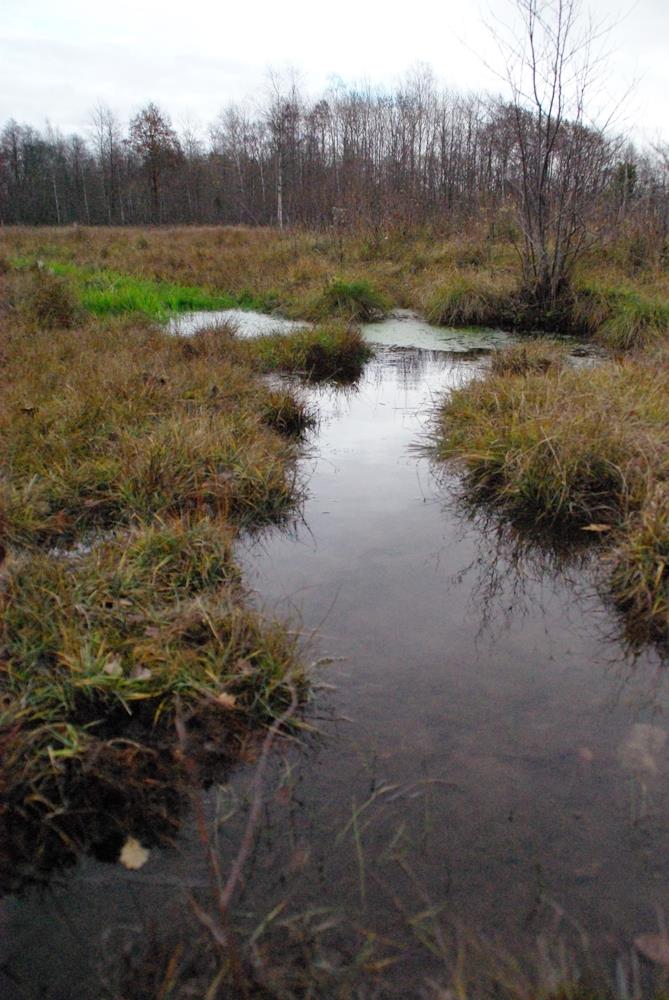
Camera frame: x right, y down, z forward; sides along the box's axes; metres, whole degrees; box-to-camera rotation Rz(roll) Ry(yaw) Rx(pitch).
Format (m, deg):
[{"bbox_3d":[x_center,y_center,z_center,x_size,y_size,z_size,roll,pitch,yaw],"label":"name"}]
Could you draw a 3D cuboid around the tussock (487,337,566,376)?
[{"bbox_3d":[1.768,-1.333,6.878,0.680,0.290,0.550,0,21,0],"label":"tussock"}]

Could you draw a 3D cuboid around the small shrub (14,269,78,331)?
[{"bbox_3d":[-3.329,-2.350,8.737,0.680,0.600,0.650,0,21,0],"label":"small shrub"}]

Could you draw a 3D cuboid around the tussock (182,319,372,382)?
[{"bbox_3d":[-0.514,-1.410,7.009,1.650,0.420,0.950,0,21,0],"label":"tussock"}]

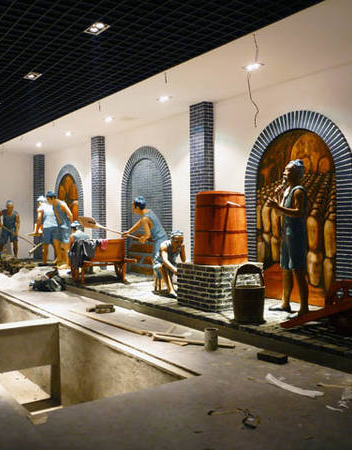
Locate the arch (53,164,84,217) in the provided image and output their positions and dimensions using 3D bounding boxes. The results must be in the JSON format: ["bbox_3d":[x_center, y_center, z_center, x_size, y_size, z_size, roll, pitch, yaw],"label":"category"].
[{"bbox_3d":[-2.677,-0.263,12.098,0.120,2.420,1.786,0,0,-36],"label":"arch"}]

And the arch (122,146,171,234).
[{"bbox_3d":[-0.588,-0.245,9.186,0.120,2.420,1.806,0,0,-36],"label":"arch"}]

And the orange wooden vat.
[{"bbox_3d":[0.561,0.039,5.980,0.670,0.860,0.670,0,0,0],"label":"orange wooden vat"}]

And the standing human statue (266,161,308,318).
[{"bbox_3d":[1.257,0.117,5.471,0.500,1.740,0.480,0,0,-10],"label":"standing human statue"}]

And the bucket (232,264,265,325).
[{"bbox_3d":[0.760,0.700,5.024,0.310,0.580,0.310,0,0,11],"label":"bucket"}]

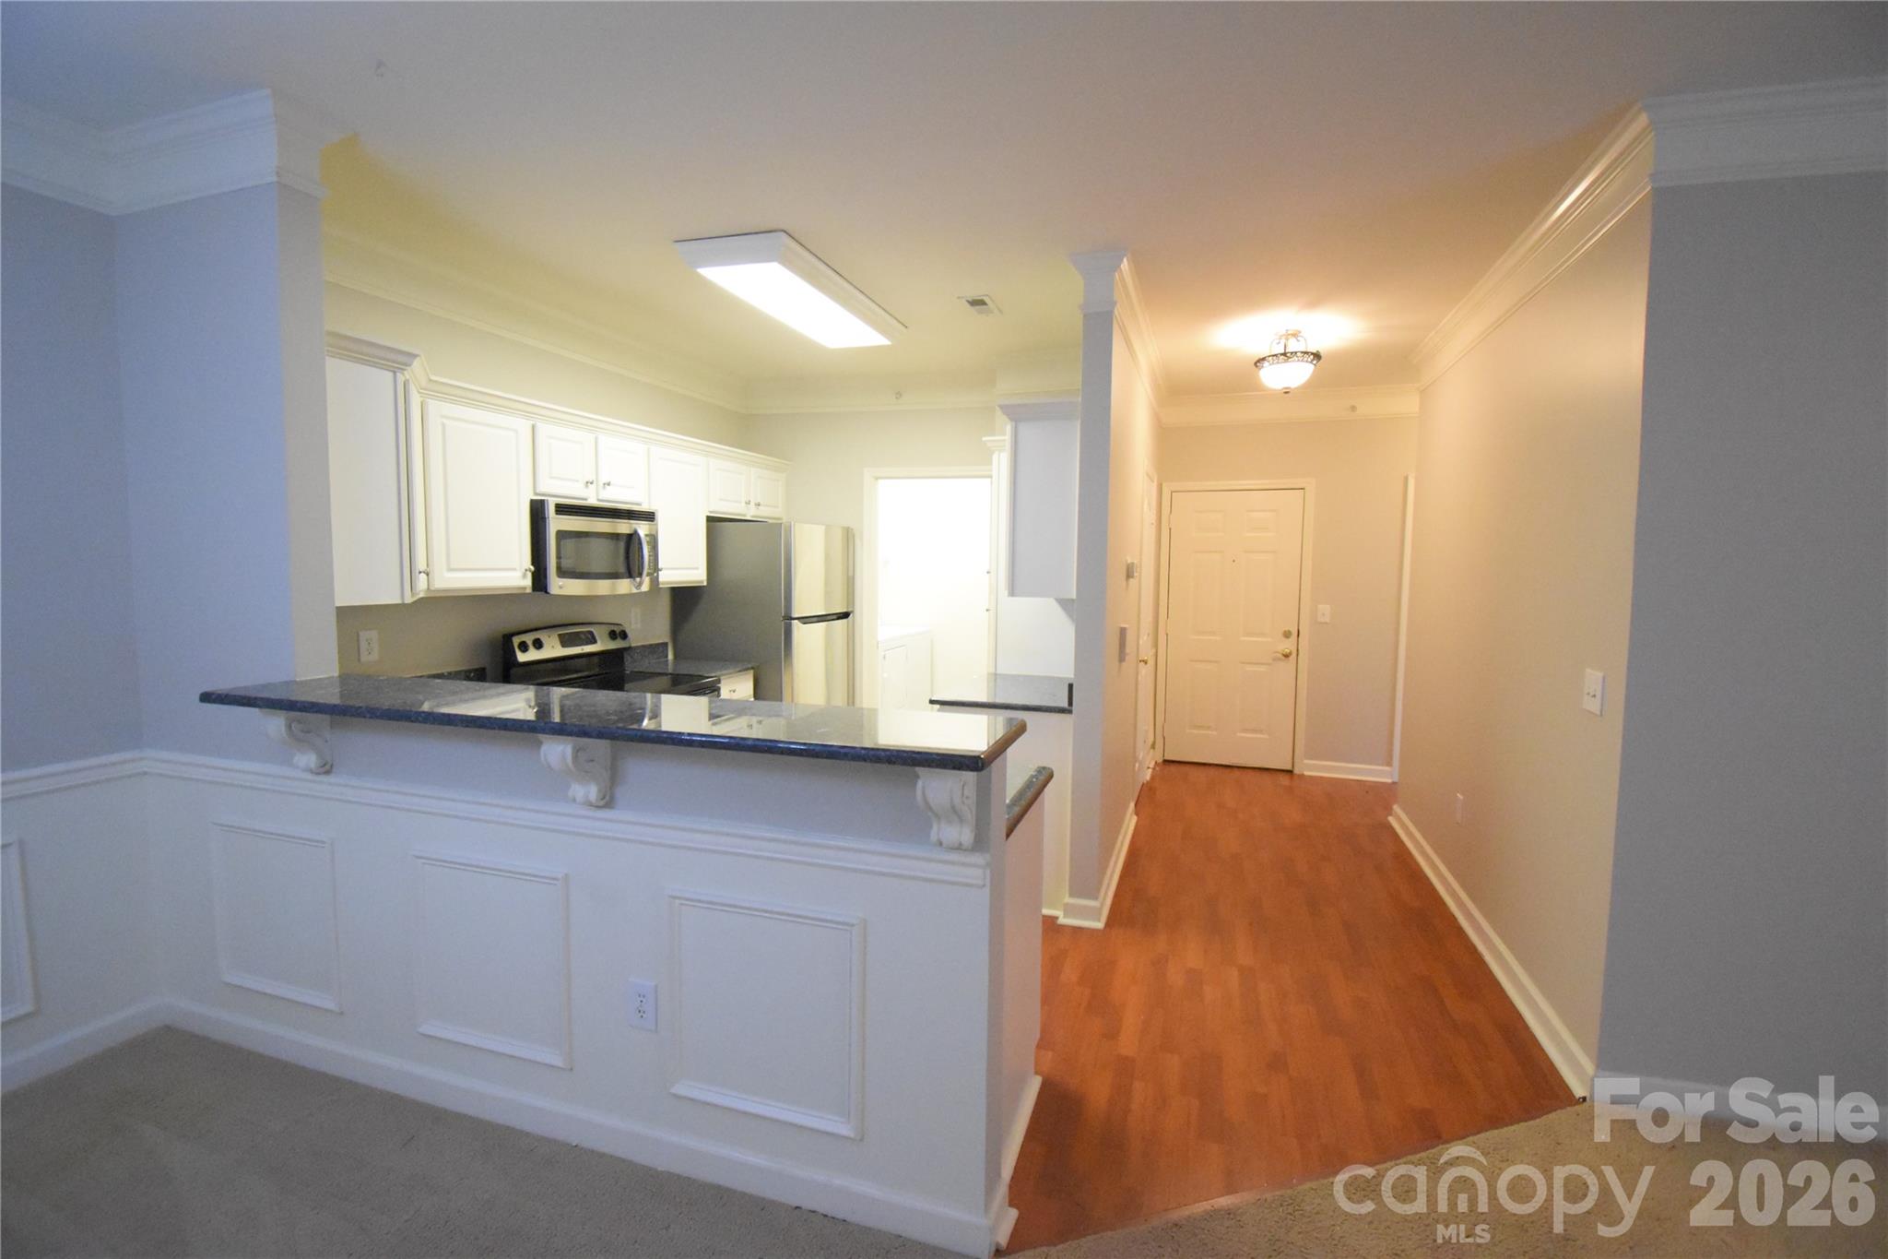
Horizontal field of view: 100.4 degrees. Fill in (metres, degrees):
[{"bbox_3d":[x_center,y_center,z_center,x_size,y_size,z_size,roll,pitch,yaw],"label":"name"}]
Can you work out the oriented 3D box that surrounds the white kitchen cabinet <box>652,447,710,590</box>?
[{"bbox_3d":[-1.544,-0.620,4.255,0.327,0.770,0.456,2,5,19],"label":"white kitchen cabinet"}]

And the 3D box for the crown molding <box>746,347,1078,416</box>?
[{"bbox_3d":[-0.244,-1.528,4.991,2.495,0.204,0.310,2,5,18],"label":"crown molding"}]

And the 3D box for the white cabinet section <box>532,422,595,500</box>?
[{"bbox_3d":[-1.842,-0.744,3.553,0.330,0.330,0.380,1,4,19],"label":"white cabinet section"}]

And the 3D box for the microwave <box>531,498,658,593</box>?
[{"bbox_3d":[-1.772,-0.388,3.817,0.406,0.409,0.751,2,5,18],"label":"microwave"}]

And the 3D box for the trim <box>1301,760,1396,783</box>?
[{"bbox_3d":[2.911,1.026,5.671,0.590,0.100,0.030,2,5,18],"label":"trim"}]

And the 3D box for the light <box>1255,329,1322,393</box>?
[{"bbox_3d":[1.732,-1.353,3.951,0.318,0.321,0.314,2,5,19],"label":"light"}]

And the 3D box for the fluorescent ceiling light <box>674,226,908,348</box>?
[{"bbox_3d":[-0.595,-1.440,3.469,0.462,0.086,1.230,2,5,19],"label":"fluorescent ceiling light"}]

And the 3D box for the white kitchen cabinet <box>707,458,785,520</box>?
[{"bbox_3d":[-1.385,-0.879,5.077,0.319,0.325,0.930,2,5,18],"label":"white kitchen cabinet"}]

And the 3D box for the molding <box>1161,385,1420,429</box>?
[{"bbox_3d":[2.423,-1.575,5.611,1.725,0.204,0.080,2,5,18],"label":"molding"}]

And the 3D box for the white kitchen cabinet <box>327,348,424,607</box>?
[{"bbox_3d":[-1.993,-0.487,2.627,0.577,0.771,0.476,2,5,19],"label":"white kitchen cabinet"}]

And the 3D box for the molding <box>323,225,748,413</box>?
[{"bbox_3d":[-1.777,-1.423,3.923,0.066,0.202,2.854,2,5,19],"label":"molding"}]

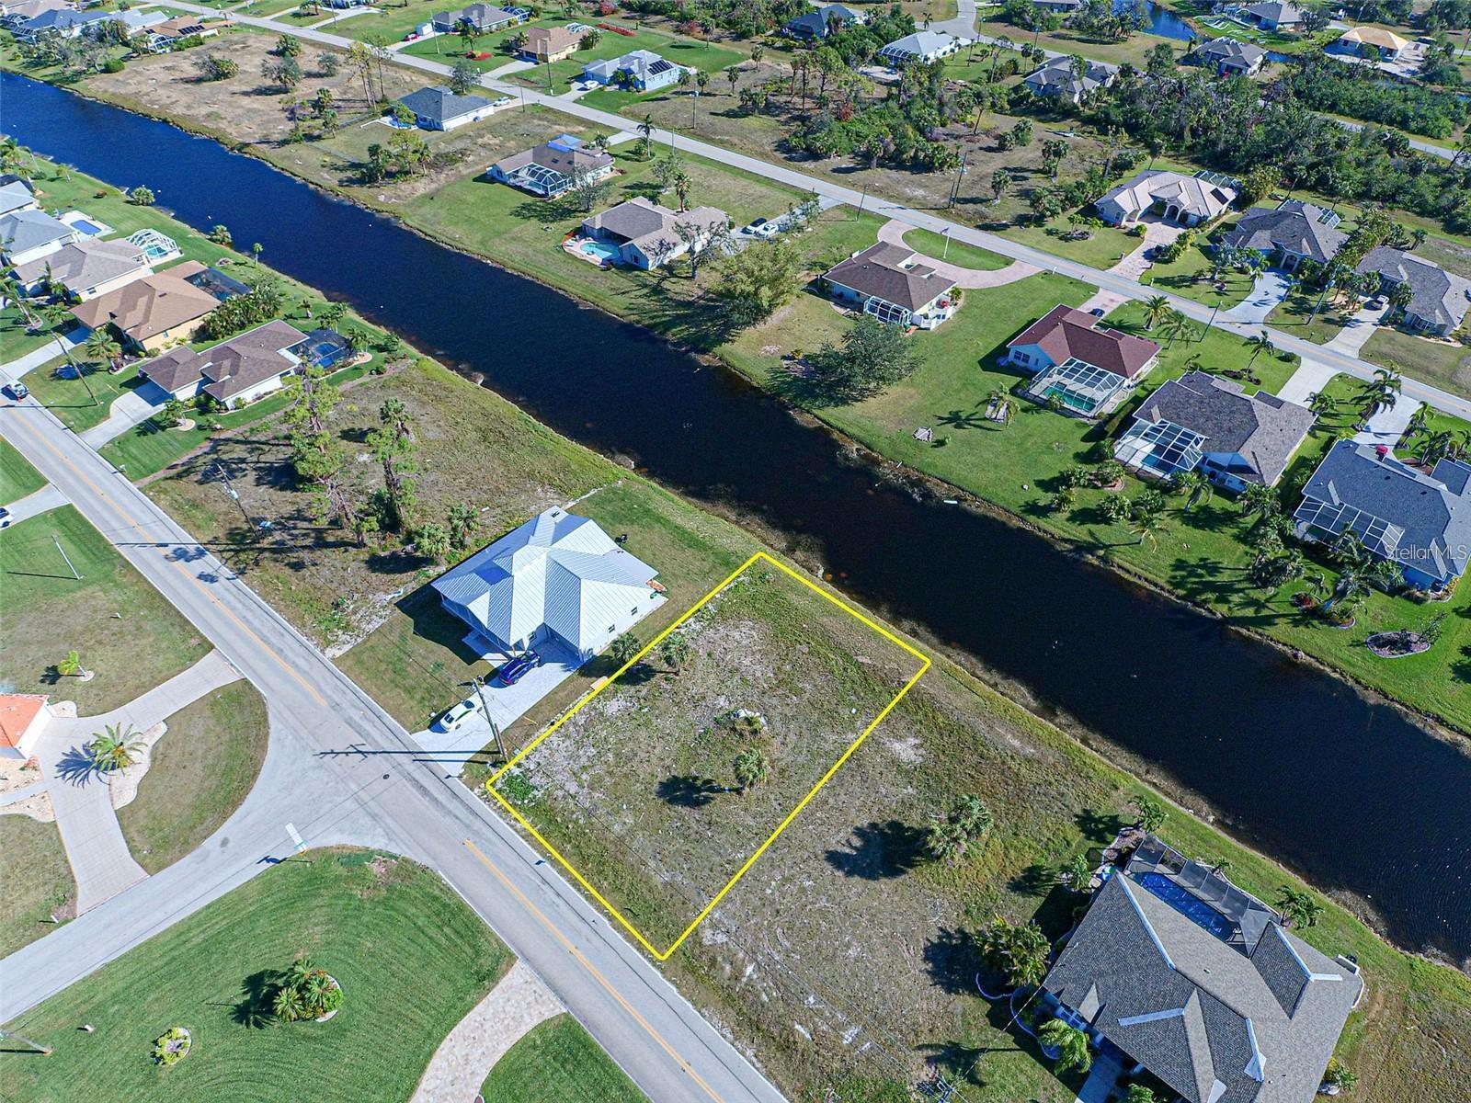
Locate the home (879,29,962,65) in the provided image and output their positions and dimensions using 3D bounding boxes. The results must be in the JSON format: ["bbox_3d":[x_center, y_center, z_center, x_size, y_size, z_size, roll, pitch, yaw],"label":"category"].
[{"bbox_3d":[54.520,-151.590,215.930,14.150,5.530,23.570,32,53,28],"label":"home"}]

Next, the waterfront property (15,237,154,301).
[{"bbox_3d":[-121.950,-53.460,135.200,18.870,5.630,18.780,29,52,26],"label":"waterfront property"}]

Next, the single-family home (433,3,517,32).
[{"bbox_3d":[-84.660,-173.600,234.800,19.630,5.430,17.420,32,53,28],"label":"single-family home"}]

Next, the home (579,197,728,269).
[{"bbox_3d":[-16.431,-66.902,146.898,21.500,5.200,24.000,34,56,27],"label":"home"}]

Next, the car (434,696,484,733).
[{"bbox_3d":[-28.138,16.453,74.387,1.830,1.420,4.750,34,56,27],"label":"car"}]

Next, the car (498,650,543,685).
[{"bbox_3d":[-23.272,12.466,77.789,1.850,1.700,4.650,34,56,27],"label":"car"}]

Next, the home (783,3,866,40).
[{"bbox_3d":[30.716,-189.631,257.134,17.300,5.600,23.000,32,55,25],"label":"home"}]

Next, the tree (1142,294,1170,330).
[{"bbox_3d":[69.371,-39.551,119.056,4.600,6.400,4.600,34,56,28],"label":"tree"}]

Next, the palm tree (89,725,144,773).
[{"bbox_3d":[-59.354,19.072,69.376,4.900,3.600,4.900,34,56,28],"label":"palm tree"}]

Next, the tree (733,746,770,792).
[{"bbox_3d":[1.190,22.080,71.020,3.200,4.600,3.170,32,53,28],"label":"tree"}]

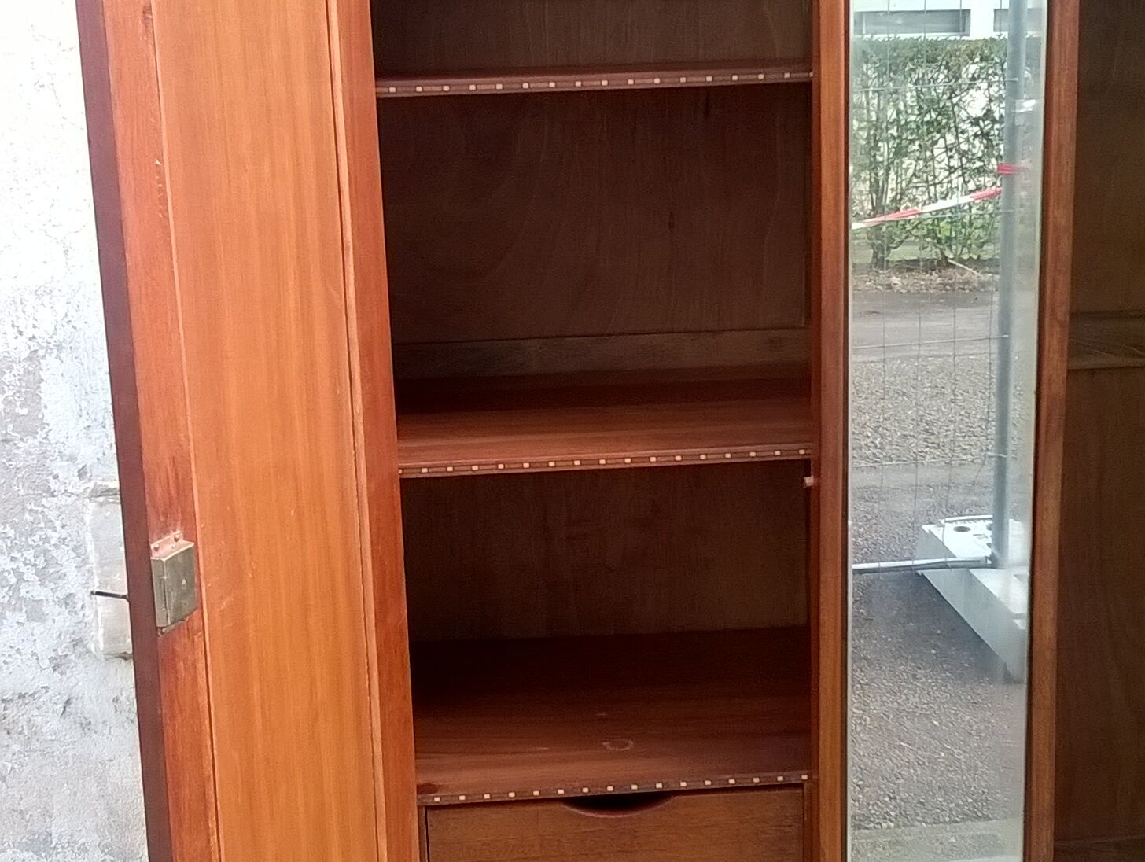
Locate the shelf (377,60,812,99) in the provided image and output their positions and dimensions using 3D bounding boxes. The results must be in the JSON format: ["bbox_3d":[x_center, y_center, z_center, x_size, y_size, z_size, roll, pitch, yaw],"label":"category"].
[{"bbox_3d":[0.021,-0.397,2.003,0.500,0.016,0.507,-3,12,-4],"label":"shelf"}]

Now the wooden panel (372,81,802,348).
[{"bbox_3d":[0.025,-0.284,2.296,0.554,0.337,0.014,-3,12,-4],"label":"wooden panel"}]

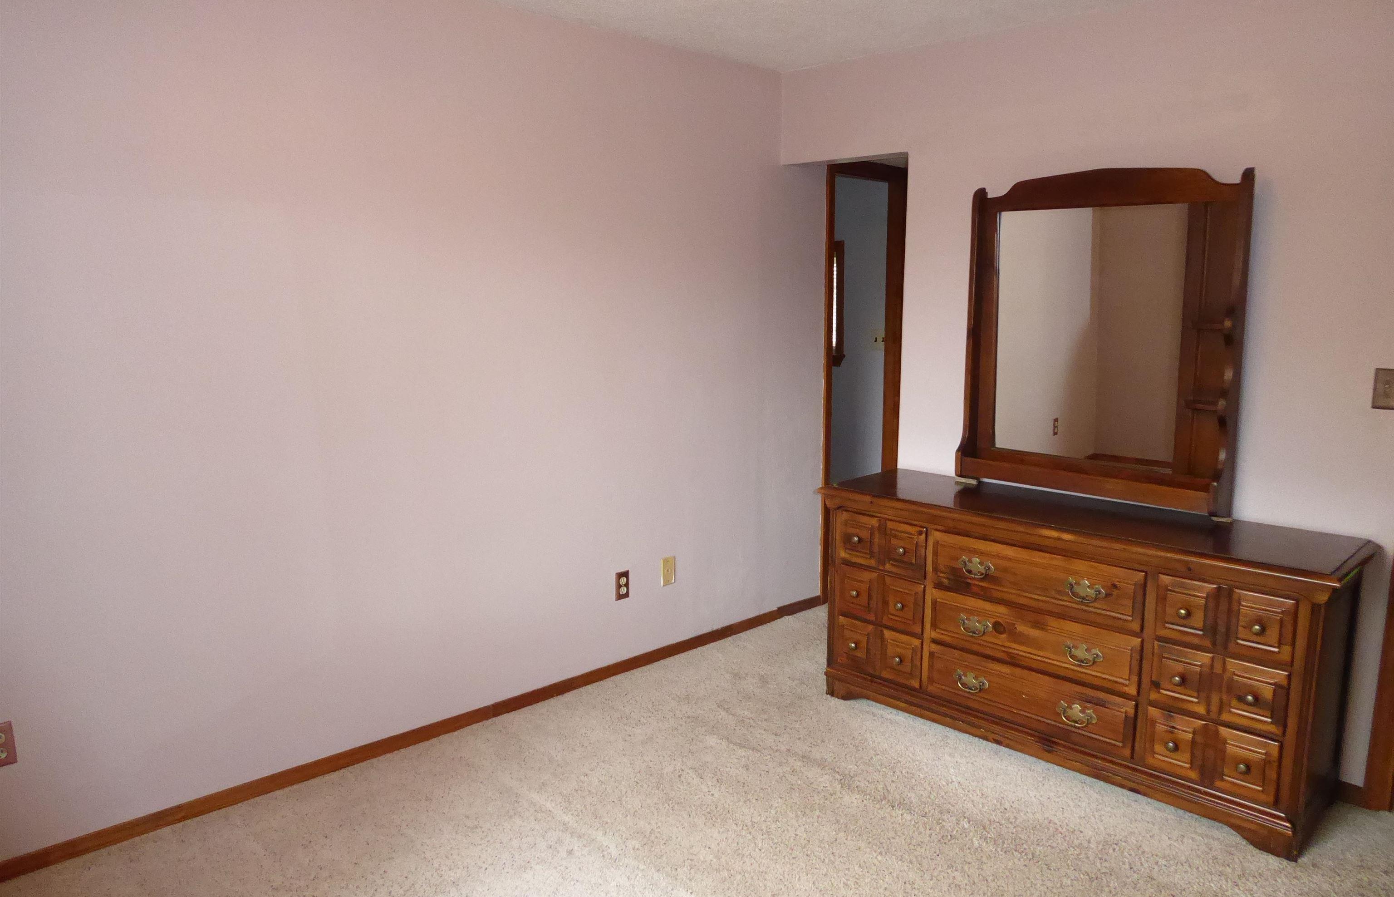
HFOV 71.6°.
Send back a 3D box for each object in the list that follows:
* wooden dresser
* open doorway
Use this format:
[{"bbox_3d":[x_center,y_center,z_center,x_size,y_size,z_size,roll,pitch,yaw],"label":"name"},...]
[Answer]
[{"bbox_3d":[1.202,0.613,3.229,1.626,0.790,0.490,9,13,43],"label":"wooden dresser"},{"bbox_3d":[0.812,-0.304,4.778,0.702,2.100,0.130,-8,13,-42],"label":"open doorway"}]

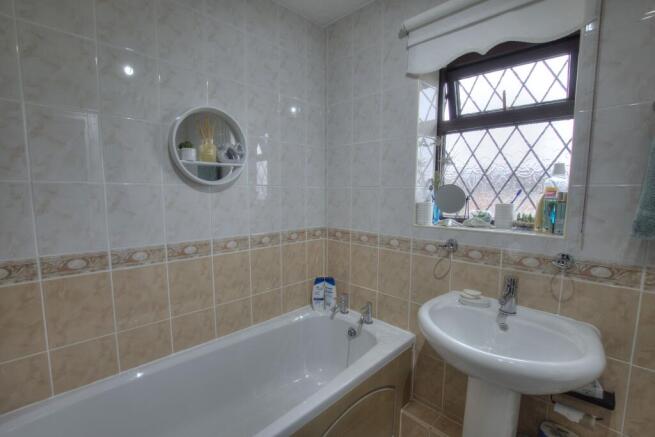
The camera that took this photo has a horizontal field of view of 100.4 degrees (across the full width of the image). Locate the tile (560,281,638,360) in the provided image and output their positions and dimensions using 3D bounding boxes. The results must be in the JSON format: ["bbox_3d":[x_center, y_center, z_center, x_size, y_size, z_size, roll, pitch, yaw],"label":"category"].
[{"bbox_3d":[0.955,0.359,0.975,0.200,0.250,0.010,5,7,43],"label":"tile"}]

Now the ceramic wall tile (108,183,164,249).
[{"bbox_3d":[-0.804,-0.009,1.160,0.198,0.266,0.010,-5,8,-41],"label":"ceramic wall tile"}]

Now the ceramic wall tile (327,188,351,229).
[{"bbox_3d":[0.074,-0.063,1.722,0.195,0.257,0.009,5,7,42],"label":"ceramic wall tile"}]

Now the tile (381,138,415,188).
[{"bbox_3d":[0.376,-0.292,1.450,0.200,0.250,0.010,5,7,43],"label":"tile"}]

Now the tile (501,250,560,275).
[{"bbox_3d":[0.807,0.173,1.085,0.196,0.080,0.009,5,7,42],"label":"tile"}]

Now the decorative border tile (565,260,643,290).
[{"bbox_3d":[0.951,0.186,0.951,0.200,0.077,0.009,5,7,43],"label":"decorative border tile"}]

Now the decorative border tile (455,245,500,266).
[{"bbox_3d":[0.664,0.162,1.225,0.200,0.080,0.010,5,7,43],"label":"decorative border tile"}]

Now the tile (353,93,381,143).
[{"bbox_3d":[0.231,-0.577,1.578,0.200,0.258,0.009,5,7,43],"label":"tile"}]

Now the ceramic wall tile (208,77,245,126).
[{"bbox_3d":[-0.490,-0.549,1.353,0.200,0.250,0.010,-5,8,-44],"label":"ceramic wall tile"}]

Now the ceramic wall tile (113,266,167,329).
[{"bbox_3d":[-0.789,0.329,1.166,0.200,0.258,0.009,-5,7,-42],"label":"ceramic wall tile"}]

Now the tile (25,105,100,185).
[{"bbox_3d":[-0.952,-0.262,1.001,0.198,0.255,0.010,-5,8,-41],"label":"tile"}]

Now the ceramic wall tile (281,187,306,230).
[{"bbox_3d":[-0.203,-0.058,1.679,0.200,0.258,0.009,-5,7,-42],"label":"ceramic wall tile"}]

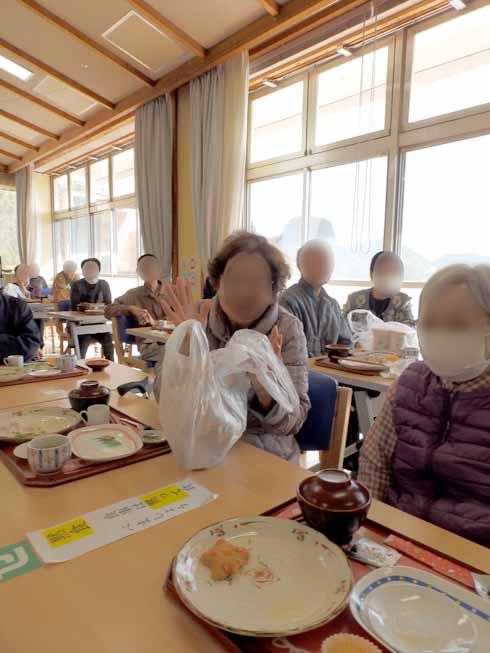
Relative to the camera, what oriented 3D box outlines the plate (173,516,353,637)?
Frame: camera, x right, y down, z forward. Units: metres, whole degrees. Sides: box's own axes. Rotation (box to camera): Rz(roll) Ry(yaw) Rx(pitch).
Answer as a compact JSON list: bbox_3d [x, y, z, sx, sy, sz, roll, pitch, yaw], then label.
[{"bbox_3d":[0.023,0.333,0.564,0.235,0.027,0.235,1,7,0],"label":"plate"}]

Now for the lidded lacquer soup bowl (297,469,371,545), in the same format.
[{"bbox_3d":[0.133,0.270,0.627,0.110,0.095,0.110,1,7,0],"label":"lidded lacquer soup bowl"}]

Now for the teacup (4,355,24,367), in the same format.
[{"bbox_3d":[-1.021,0.153,1.841,0.084,0.054,0.062,-3,8,-30],"label":"teacup"}]

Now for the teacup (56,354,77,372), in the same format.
[{"bbox_3d":[-0.725,0.145,1.691,0.078,0.057,0.078,-5,9,-44],"label":"teacup"}]

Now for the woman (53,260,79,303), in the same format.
[{"bbox_3d":[-2.273,-0.208,5.427,0.470,1.230,0.760,-5,9,-41],"label":"woman"}]

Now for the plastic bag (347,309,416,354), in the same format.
[{"bbox_3d":[0.691,0.041,2.075,0.250,0.250,0.300,-5,9,-44],"label":"plastic bag"}]

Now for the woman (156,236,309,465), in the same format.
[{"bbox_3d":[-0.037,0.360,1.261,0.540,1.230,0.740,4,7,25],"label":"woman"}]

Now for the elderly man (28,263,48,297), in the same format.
[{"bbox_3d":[-2.946,-0.252,6.018,0.500,1.220,0.720,-3,8,-30],"label":"elderly man"}]

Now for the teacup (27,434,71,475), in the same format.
[{"bbox_3d":[-0.414,0.274,0.882,0.085,0.059,0.085,-2,7,-24],"label":"teacup"}]

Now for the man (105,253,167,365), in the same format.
[{"bbox_3d":[-0.664,0.108,2.977,0.560,1.250,0.780,-3,8,-32],"label":"man"}]

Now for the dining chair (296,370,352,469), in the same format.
[{"bbox_3d":[-0.033,0.547,1.315,0.530,0.790,0.470,-5,9,-44],"label":"dining chair"}]

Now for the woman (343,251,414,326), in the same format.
[{"bbox_3d":[0.683,0.219,2.251,0.460,1.250,0.740,6,8,35],"label":"woman"}]

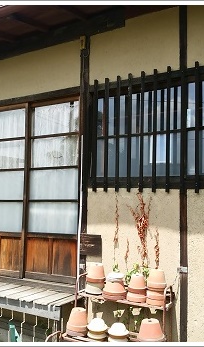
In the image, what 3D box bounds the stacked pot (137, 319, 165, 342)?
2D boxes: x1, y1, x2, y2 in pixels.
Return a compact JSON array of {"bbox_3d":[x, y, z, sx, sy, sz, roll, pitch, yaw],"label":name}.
[{"bbox_3d":[0.341,1.088,2.350,0.197,0.165,0.197,1,-4,0],"label":"stacked pot"}]

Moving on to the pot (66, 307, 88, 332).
[{"bbox_3d":[-0.183,1.121,2.627,0.161,0.177,0.161,1,-4,0],"label":"pot"}]

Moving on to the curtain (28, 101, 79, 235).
[{"bbox_3d":[-0.485,-0.054,3.458,0.631,1.321,0.080,-1,-5,28],"label":"curtain"}]

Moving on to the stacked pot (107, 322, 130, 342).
[{"bbox_3d":[0.121,1.142,2.463,0.156,0.120,0.156,1,-4,0],"label":"stacked pot"}]

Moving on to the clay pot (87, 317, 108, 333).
[{"bbox_3d":[-0.031,1.111,2.547,0.154,0.062,0.154,1,-4,0],"label":"clay pot"}]

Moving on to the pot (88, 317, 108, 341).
[{"bbox_3d":[-0.030,1.141,2.544,0.153,0.123,0.153,1,-4,0],"label":"pot"}]

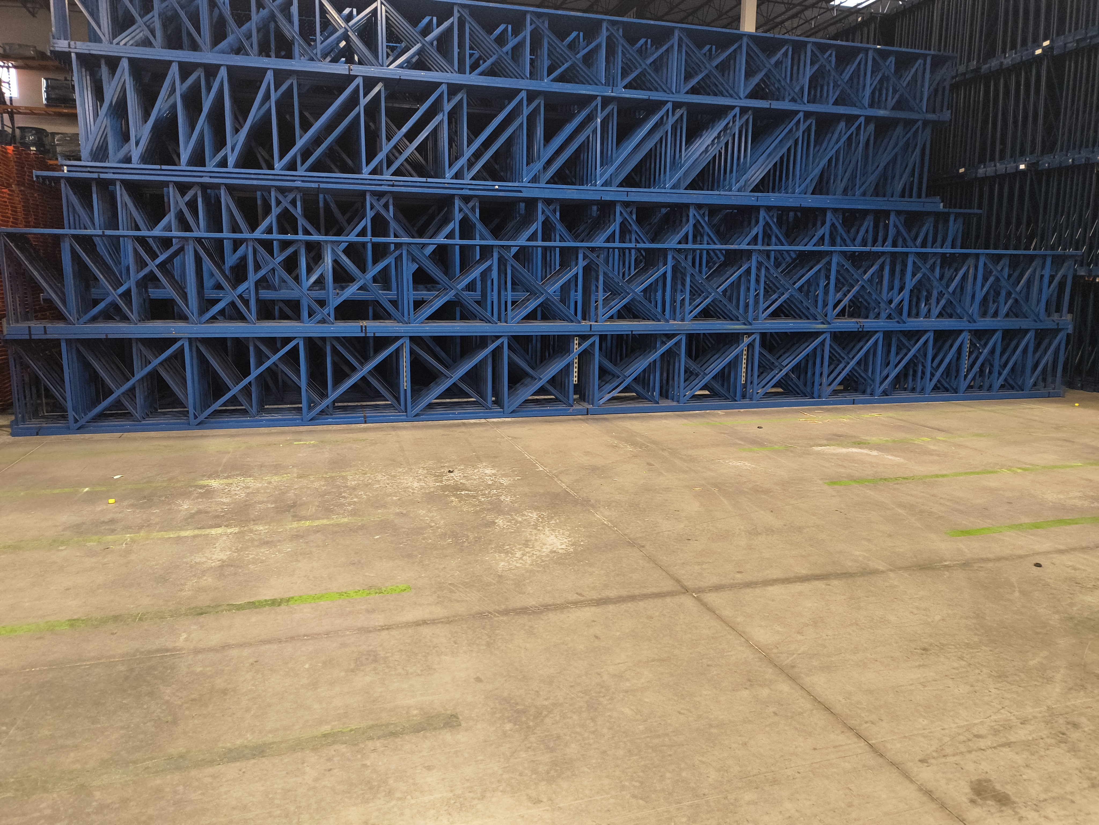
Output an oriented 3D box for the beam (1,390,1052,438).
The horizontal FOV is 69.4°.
[{"bbox_3d":[0.950,-0.043,8.913,12.197,0.082,0.100,-2,10,-16],"label":"beam"}]

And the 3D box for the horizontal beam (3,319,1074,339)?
[{"bbox_3d":[0.980,-0.932,8.779,12.175,0.110,0.110,-2,10,-16],"label":"horizontal beam"}]

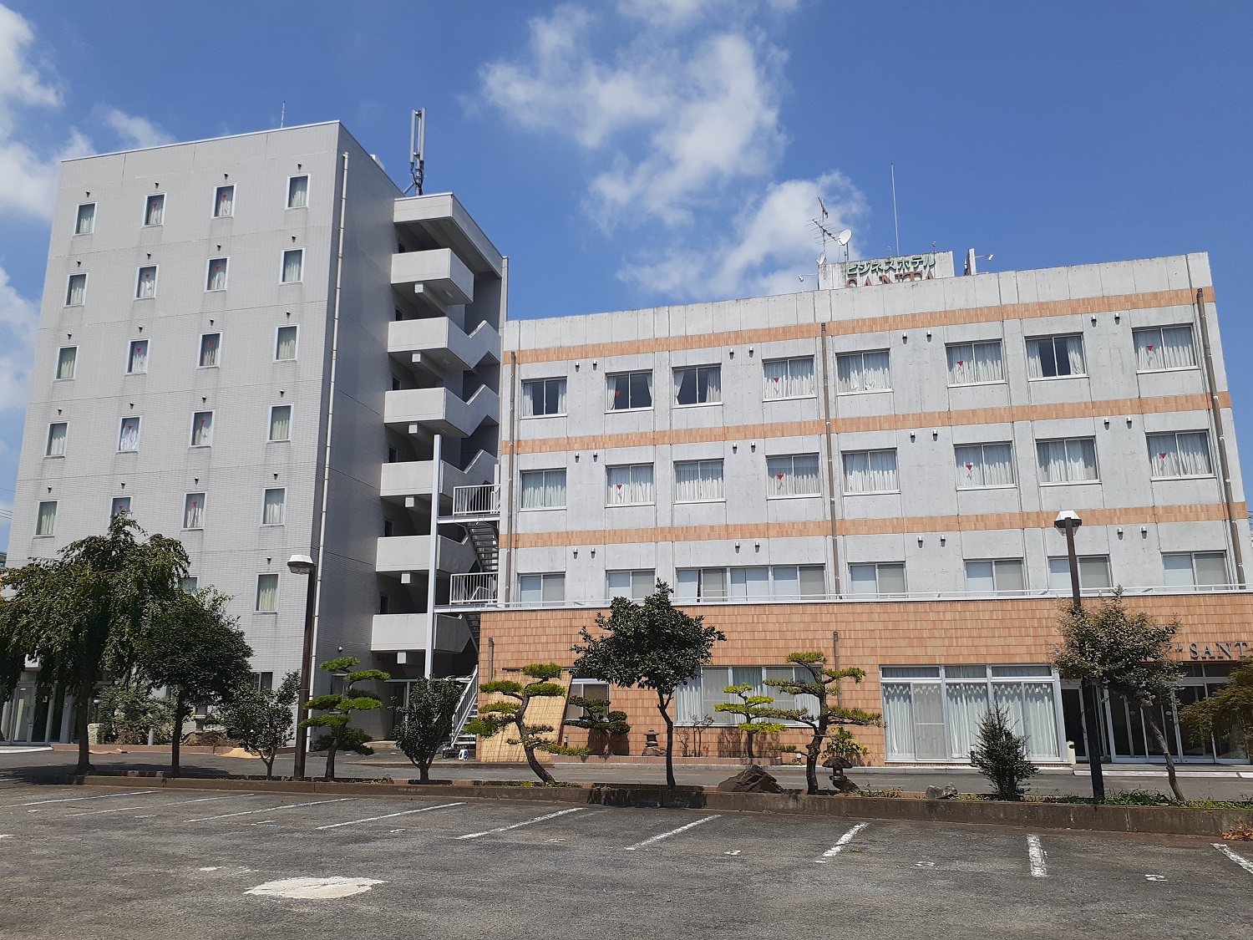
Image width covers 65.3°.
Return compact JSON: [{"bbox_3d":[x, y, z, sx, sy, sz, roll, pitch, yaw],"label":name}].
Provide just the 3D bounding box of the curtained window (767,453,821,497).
[{"bbox_3d":[5.182,0.195,30.241,1.602,1.329,0.150,-3,-13,13],"label":"curtained window"}]

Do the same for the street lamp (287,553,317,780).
[{"bbox_3d":[-6.955,4.125,20.705,0.520,4.749,0.620,-5,-14,22],"label":"street lamp"}]

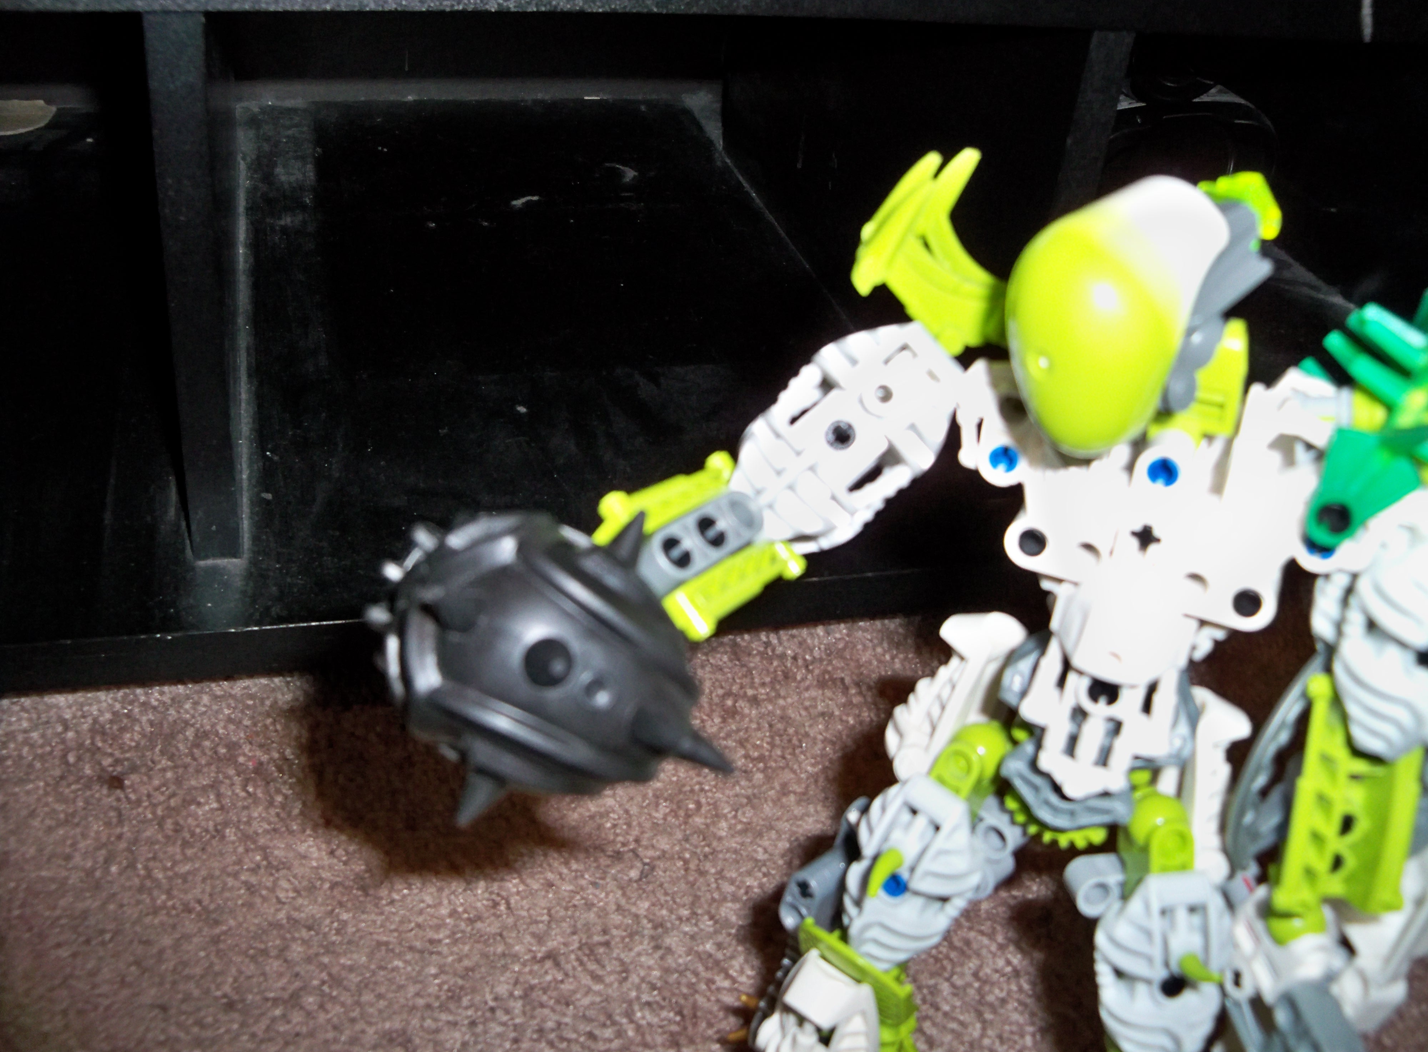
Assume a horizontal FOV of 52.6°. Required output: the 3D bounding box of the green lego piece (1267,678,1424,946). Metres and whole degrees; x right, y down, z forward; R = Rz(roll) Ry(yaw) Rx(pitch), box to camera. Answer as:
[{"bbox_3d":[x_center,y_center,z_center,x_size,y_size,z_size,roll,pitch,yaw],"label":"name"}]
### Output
[{"bbox_3d":[0.108,0.049,0.246,0.021,0.049,0.015,-1,27,3],"label":"green lego piece"}]

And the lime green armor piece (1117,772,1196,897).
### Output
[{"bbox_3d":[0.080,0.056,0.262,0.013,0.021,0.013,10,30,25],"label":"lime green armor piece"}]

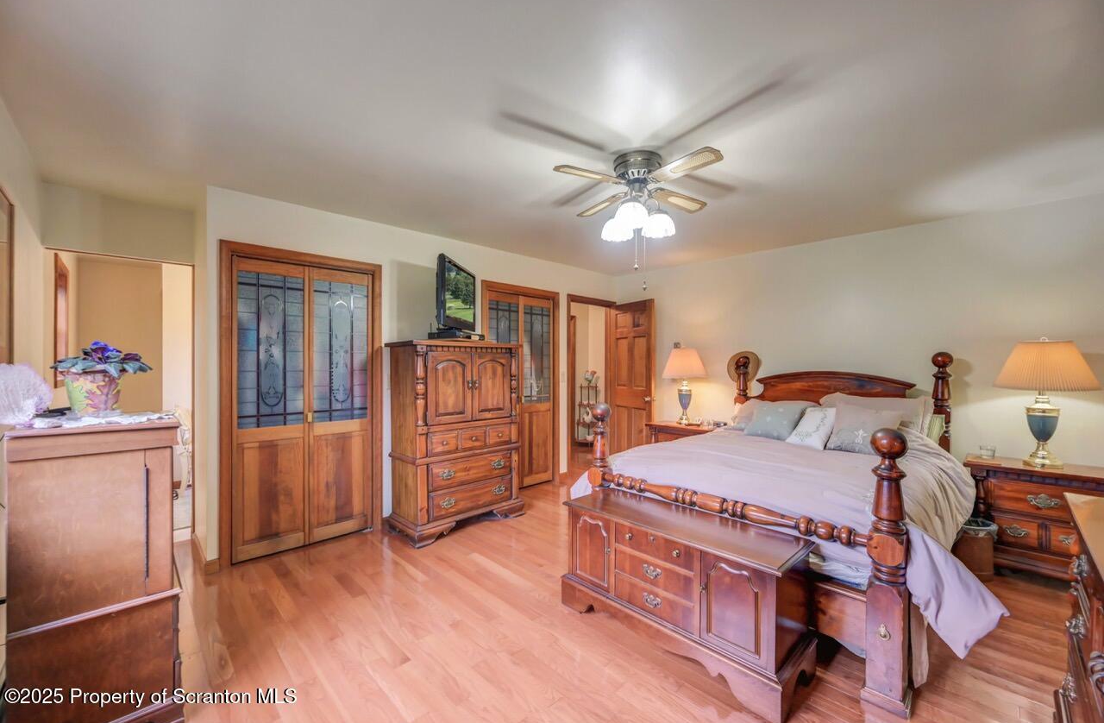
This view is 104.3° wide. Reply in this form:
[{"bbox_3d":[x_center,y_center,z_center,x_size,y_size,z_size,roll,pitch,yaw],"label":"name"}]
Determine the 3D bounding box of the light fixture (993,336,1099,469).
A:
[{"bbox_3d":[3.043,0.250,2.650,0.440,0.800,0.440,0,0,-44],"label":"light fixture"}]

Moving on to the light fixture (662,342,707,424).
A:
[{"bbox_3d":[1.373,0.251,4.447,0.440,0.810,0.440,0,0,-44],"label":"light fixture"}]

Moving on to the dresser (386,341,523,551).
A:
[{"bbox_3d":[-0.801,0.593,3.593,1.000,1.475,0.630,0,0,-44],"label":"dresser"}]

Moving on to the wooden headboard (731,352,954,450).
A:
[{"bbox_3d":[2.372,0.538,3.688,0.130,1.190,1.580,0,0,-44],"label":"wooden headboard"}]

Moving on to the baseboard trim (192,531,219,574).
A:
[{"bbox_3d":[-2.374,1.289,2.945,0.100,0.085,0.700,0,0,-44],"label":"baseboard trim"}]

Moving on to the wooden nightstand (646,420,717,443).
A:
[{"bbox_3d":[1.372,0.992,4.374,0.410,0.675,0.680,0,0,-44],"label":"wooden nightstand"}]

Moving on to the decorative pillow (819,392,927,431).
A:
[{"bbox_3d":[2.382,0.447,3.232,0.670,0.450,0.170,0,-30,46],"label":"decorative pillow"}]

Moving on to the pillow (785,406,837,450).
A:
[{"bbox_3d":[1.982,0.502,3.220,0.120,0.320,0.310,32,-6,-15],"label":"pillow"}]

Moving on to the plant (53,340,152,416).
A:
[{"bbox_3d":[-1.747,0.072,1.677,0.260,0.285,0.260,0,0,-44],"label":"plant"}]

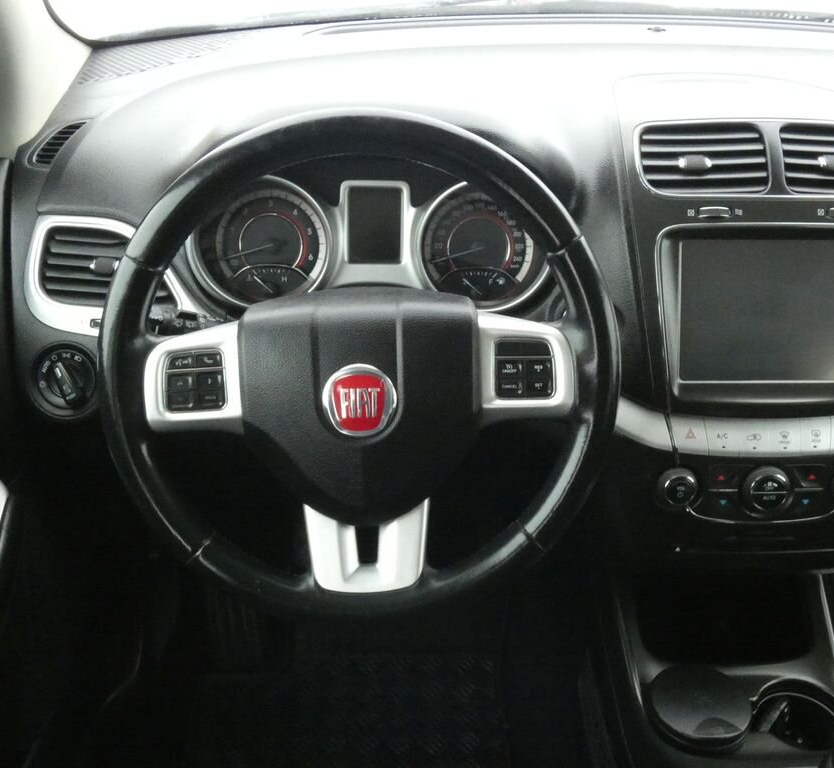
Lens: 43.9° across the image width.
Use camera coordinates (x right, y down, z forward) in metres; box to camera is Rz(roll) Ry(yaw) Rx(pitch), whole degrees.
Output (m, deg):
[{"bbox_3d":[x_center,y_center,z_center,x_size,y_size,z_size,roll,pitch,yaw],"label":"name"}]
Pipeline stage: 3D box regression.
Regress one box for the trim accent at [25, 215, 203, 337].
[{"bbox_3d":[-0.277,-0.099,0.948,0.163,0.115,0.060,1,7,5],"label":"trim accent"}]

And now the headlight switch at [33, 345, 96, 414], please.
[{"bbox_3d":[-0.320,-0.004,0.942,0.057,0.061,0.035,0,7,4],"label":"headlight switch"}]

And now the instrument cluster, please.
[{"bbox_3d":[-0.044,-0.127,0.940,0.325,0.125,0.060,0,6,0],"label":"instrument cluster"}]

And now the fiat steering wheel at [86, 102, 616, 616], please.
[{"bbox_3d":[-0.043,-0.010,0.785,0.386,0.386,0.100,0,13,0],"label":"fiat steering wheel"}]

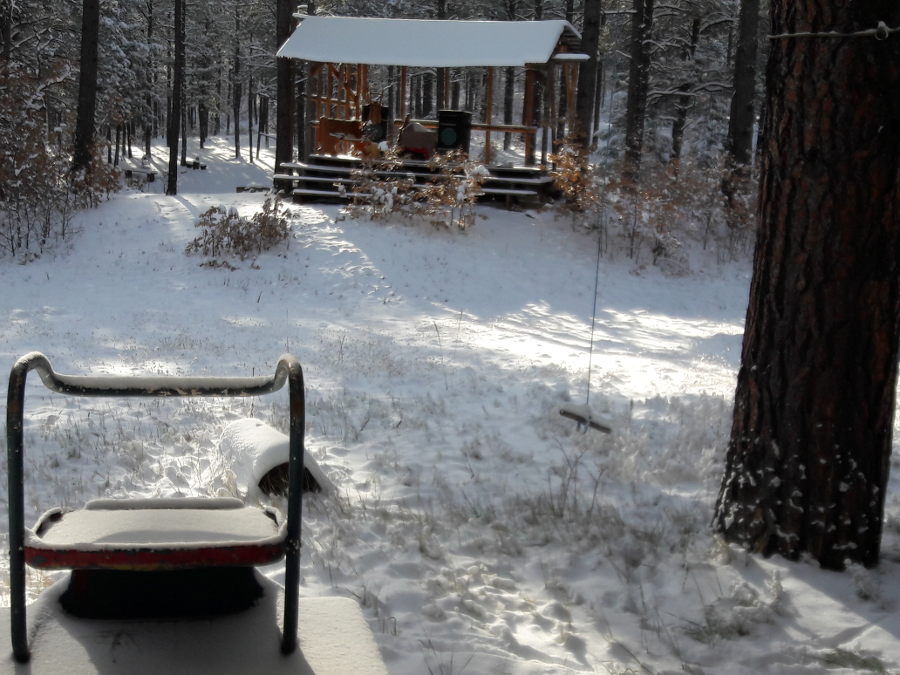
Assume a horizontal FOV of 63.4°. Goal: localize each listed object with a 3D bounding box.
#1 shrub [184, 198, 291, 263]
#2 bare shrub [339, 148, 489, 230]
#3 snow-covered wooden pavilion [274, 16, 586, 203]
[{"bbox_3d":[-3.152,-1.617,10.800,1.478,0.892,1.100,3,12,0],"label":"shrub"},{"bbox_3d":[-0.649,-2.704,13.300,2.473,1.408,1.600,3,12,0],"label":"bare shrub"},{"bbox_3d":[-0.534,-5.252,16.867,6.297,4.152,4.012,5,12,13],"label":"snow-covered wooden pavilion"}]

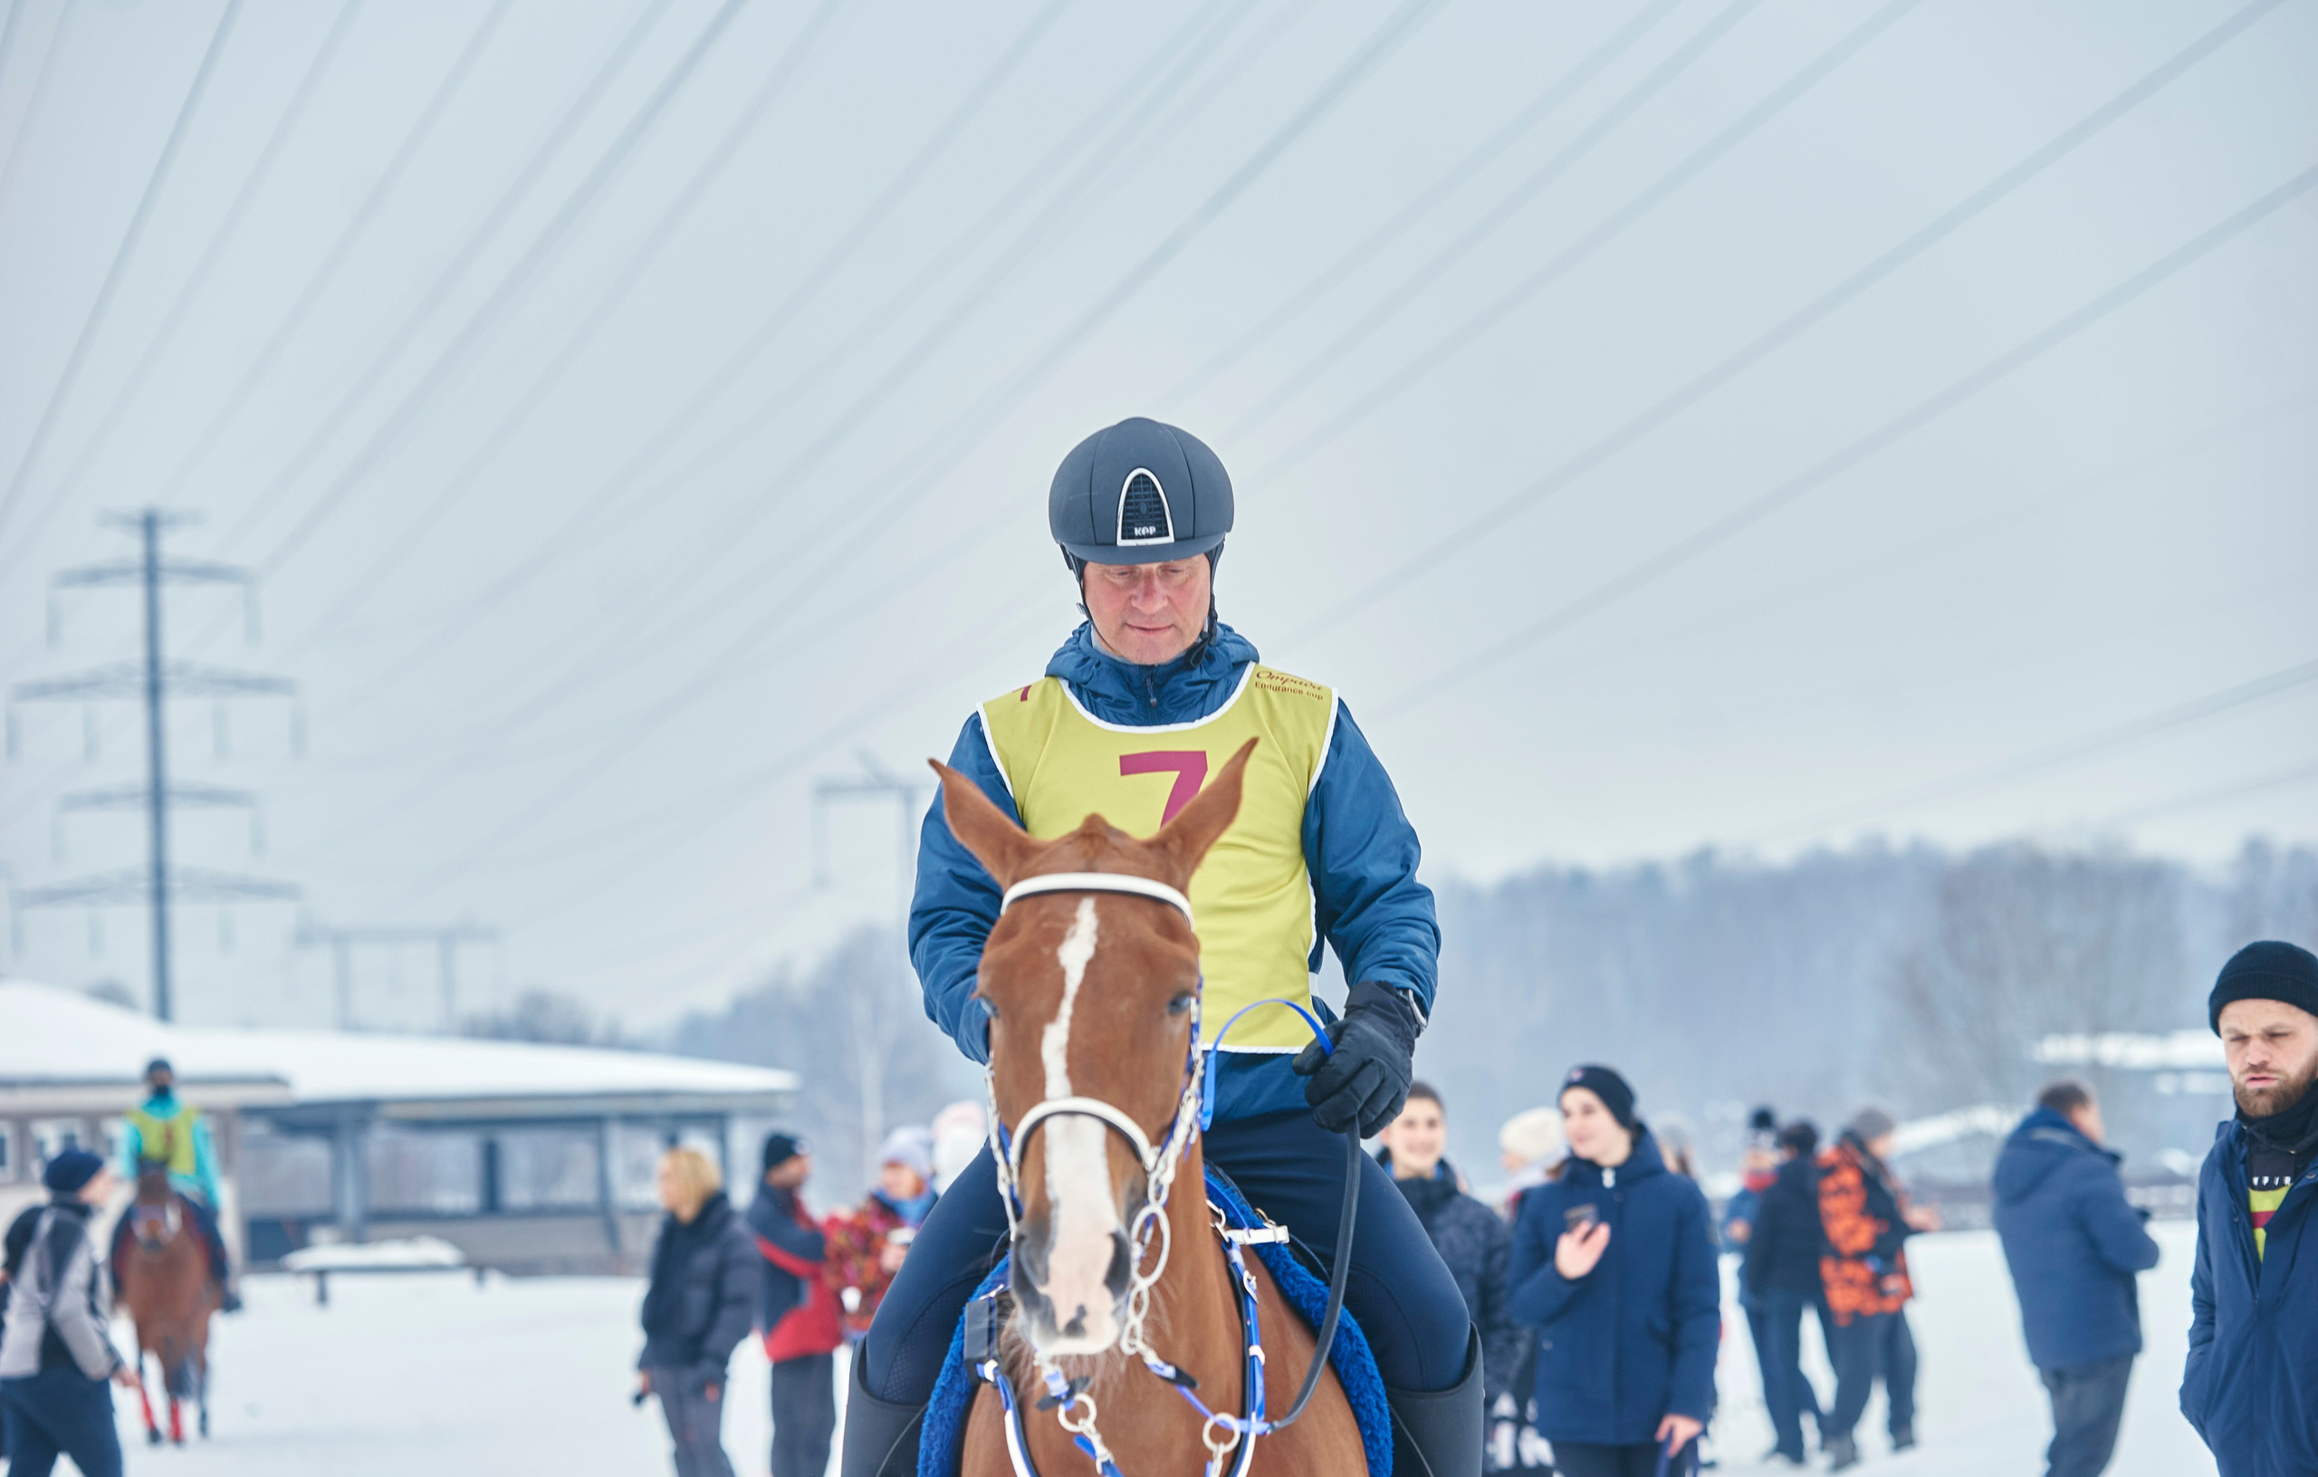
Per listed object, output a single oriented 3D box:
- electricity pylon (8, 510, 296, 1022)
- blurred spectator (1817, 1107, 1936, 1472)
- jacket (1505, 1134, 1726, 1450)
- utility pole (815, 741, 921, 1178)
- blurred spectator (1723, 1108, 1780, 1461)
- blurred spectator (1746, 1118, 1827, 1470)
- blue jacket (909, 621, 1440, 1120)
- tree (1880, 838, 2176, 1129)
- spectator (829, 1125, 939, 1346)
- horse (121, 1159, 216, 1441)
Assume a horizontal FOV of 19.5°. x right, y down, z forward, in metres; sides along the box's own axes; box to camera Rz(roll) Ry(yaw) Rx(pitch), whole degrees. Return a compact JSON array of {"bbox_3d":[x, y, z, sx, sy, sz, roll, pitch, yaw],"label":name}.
[{"bbox_3d":[-51.801,7.073,350.000,15.300,37.800,1.600,-1,-4,-12],"label":"electricity pylon"},{"bbox_3d":[3.445,2.648,32.600,0.450,1.750,0.500,1,-5,-37],"label":"blurred spectator"},{"bbox_3d":[1.141,1.381,17.000,0.540,0.790,0.380,-3,-4,12],"label":"jacket"},{"bbox_3d":[-11.392,15.960,450.000,23.500,30.000,1.600,-1,-4,-12],"label":"utility pole"},{"bbox_3d":[2.966,2.695,33.400,0.500,1.720,0.380,-1,-4,-12],"label":"blurred spectator"},{"bbox_3d":[3.045,2.682,32.800,0.480,1.690,0.360,0,-4,-27],"label":"blurred spectator"},{"bbox_3d":[0.019,0.161,8.200,0.640,0.600,0.450,-2,-4,0],"label":"blue jacket"},{"bbox_3d":[37.639,11.760,290.000,12.700,14.400,11.500,-2,-4,0],"label":"tree"},{"bbox_3d":[-1.041,2.356,26.000,0.500,1.700,0.400,-4,-4,24],"label":"spectator"},{"bbox_3d":[-6.204,3.533,42.300,0.640,1.760,2.200,-2,-4,-2],"label":"horse"}]

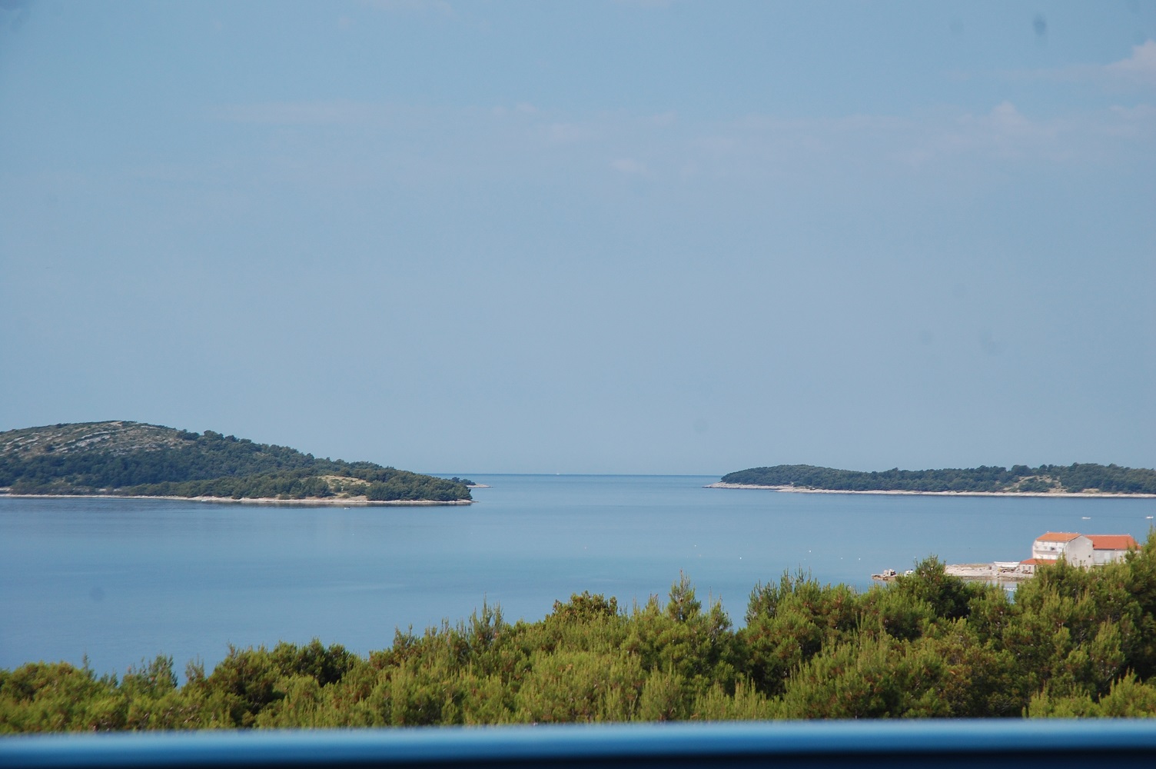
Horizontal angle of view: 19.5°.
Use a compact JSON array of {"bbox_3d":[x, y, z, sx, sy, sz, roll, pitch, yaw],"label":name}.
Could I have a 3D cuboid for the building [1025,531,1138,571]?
[{"bbox_3d":[134.700,45.500,912.000,28.000,11.000,17.000,1,-2,-30],"label":"building"}]

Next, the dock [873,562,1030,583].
[{"bbox_3d":[101.600,51.100,914.000,40.000,3.000,30.000,1,-1,-12],"label":"dock"}]

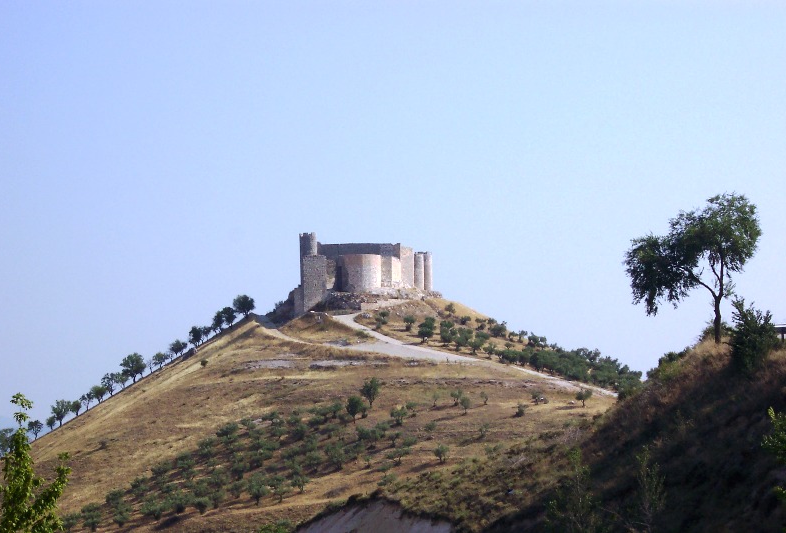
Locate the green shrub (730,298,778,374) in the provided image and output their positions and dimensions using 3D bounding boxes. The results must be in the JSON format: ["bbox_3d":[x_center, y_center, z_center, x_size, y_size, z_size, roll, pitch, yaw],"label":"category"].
[{"bbox_3d":[13.988,2.709,98.000,1.780,3.020,1.730,0,-4,0],"label":"green shrub"}]

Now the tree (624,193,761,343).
[{"bbox_3d":[10.643,0.018,90.000,4.869,5.295,3.895,0,-4,0],"label":"tree"}]

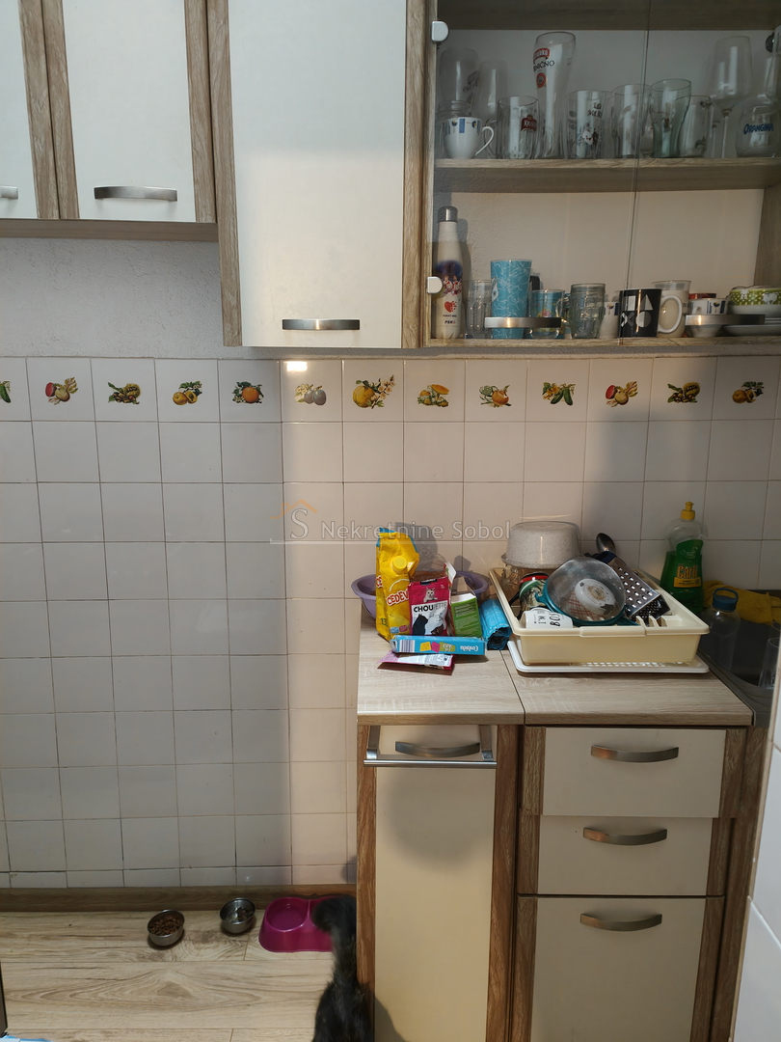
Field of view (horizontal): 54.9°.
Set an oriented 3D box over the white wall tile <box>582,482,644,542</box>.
[{"bbox_3d":[0.564,-0.024,1.905,0.150,0.150,0.009,0,11,-1],"label":"white wall tile"}]

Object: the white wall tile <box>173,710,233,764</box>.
[{"bbox_3d":[-0.492,0.571,1.990,0.149,0.149,0.008,0,10,-1],"label":"white wall tile"}]

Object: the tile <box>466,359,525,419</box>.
[{"bbox_3d":[0.262,-0.320,1.856,0.150,0.150,0.009,0,10,-1],"label":"tile"}]

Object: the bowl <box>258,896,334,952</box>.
[{"bbox_3d":[-0.213,1.059,1.986,0.262,0.052,0.155,0,9,-2],"label":"bowl"}]

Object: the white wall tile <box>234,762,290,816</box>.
[{"bbox_3d":[-0.345,0.722,2.028,0.150,0.150,0.010,0,9,-2],"label":"white wall tile"}]

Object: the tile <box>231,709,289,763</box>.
[{"bbox_3d":[-0.345,0.575,2.010,0.150,0.150,0.009,0,10,-1],"label":"tile"}]

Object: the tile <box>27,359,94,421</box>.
[{"bbox_3d":[-0.798,-0.315,1.825,0.150,0.150,0.009,0,11,-1],"label":"tile"}]

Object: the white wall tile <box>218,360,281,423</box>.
[{"bbox_3d":[-0.345,-0.320,1.855,0.149,0.149,0.008,0,11,-1],"label":"white wall tile"}]

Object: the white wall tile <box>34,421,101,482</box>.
[{"bbox_3d":[-0.795,-0.169,1.848,0.149,0.149,0.008,0,10,-1],"label":"white wall tile"}]

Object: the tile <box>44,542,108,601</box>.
[{"bbox_3d":[-0.800,0.129,1.913,0.150,0.150,0.010,0,9,-2],"label":"tile"}]

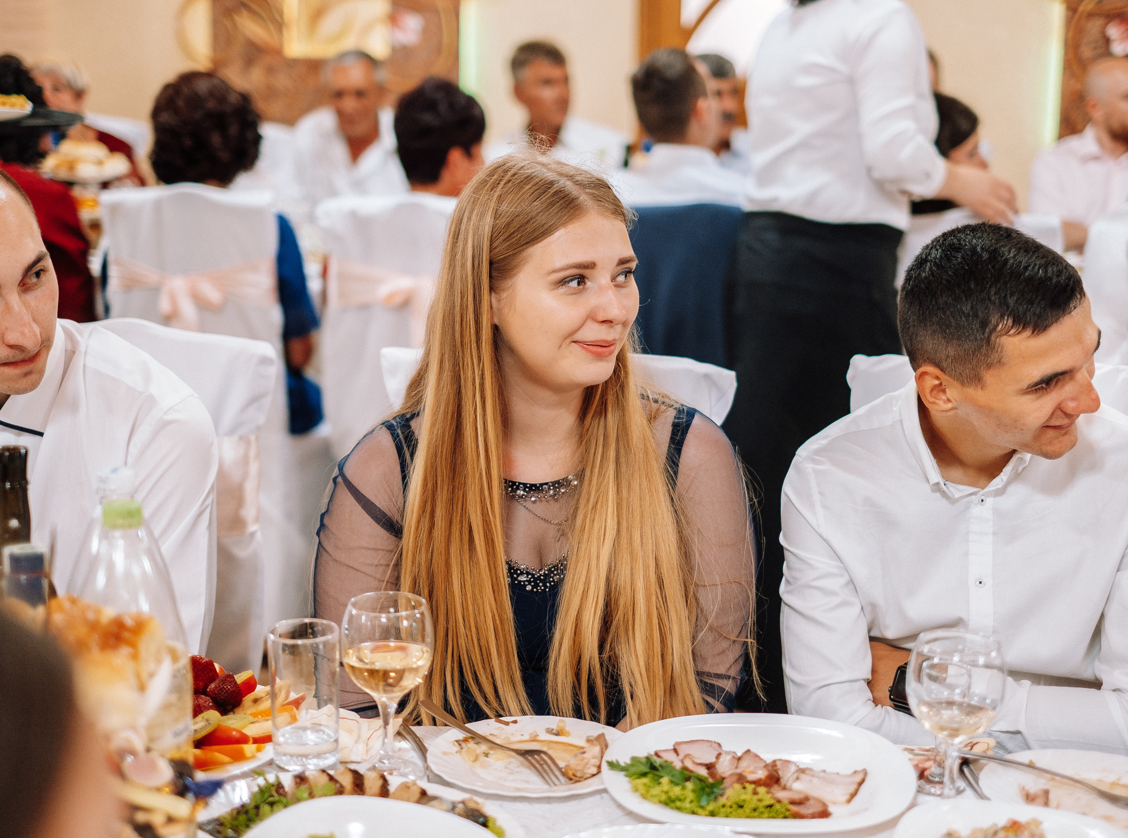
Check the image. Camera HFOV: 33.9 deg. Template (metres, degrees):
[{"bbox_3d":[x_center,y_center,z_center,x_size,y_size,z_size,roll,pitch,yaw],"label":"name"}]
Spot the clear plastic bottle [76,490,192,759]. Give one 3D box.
[{"bbox_3d":[-0.331,0.209,1.410,0.092,0.305,0.092,1,11,0],"label":"clear plastic bottle"}]

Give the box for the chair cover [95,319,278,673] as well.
[{"bbox_3d":[-0.617,0.432,2.145,0.430,1.060,0.500,6,13,23],"label":"chair cover"}]

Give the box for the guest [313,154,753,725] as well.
[{"bbox_3d":[-0.033,0.391,1.814,0.460,1.250,0.680,0,12,-4],"label":"guest"}]

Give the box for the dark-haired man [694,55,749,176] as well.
[{"bbox_3d":[0.420,-0.331,5.187,0.500,1.330,0.750,-1,12,-10],"label":"dark-haired man"}]

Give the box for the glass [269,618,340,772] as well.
[{"bbox_3d":[-0.235,0.251,1.679,0.064,0.123,0.064,1,12,0],"label":"glass"}]

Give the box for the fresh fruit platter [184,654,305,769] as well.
[{"bbox_3d":[-0.353,0.264,1.718,0.250,0.080,0.250,1,12,0],"label":"fresh fruit platter"}]

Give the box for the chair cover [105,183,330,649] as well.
[{"bbox_3d":[-0.857,-0.062,4.560,0.430,1.060,0.500,1,12,3],"label":"chair cover"}]

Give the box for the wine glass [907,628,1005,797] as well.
[{"bbox_3d":[0.331,0.260,1.590,0.083,0.147,0.083,1,11,0],"label":"wine glass"}]

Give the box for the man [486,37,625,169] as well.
[{"bbox_3d":[-0.060,-0.356,5.183,0.500,1.330,0.750,-2,12,-15],"label":"man"}]

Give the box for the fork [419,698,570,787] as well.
[{"bbox_3d":[-0.069,0.289,1.682,0.190,0.022,0.025,22,23,40],"label":"fork"}]

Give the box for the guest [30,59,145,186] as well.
[{"bbox_3d":[-2.070,-0.756,7.330,0.500,1.282,0.700,8,14,33],"label":"guest"}]

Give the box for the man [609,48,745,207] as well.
[{"bbox_3d":[0.258,-0.244,4.733,0.500,1.379,0.720,2,12,7],"label":"man"}]

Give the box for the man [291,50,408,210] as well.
[{"bbox_3d":[-0.636,-0.385,5.428,0.520,1.353,0.720,1,12,3],"label":"man"}]

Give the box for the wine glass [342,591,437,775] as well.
[{"bbox_3d":[-0.156,0.238,1.664,0.082,0.157,0.082,1,12,0],"label":"wine glass"}]

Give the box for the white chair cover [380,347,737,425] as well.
[{"bbox_3d":[-0.031,0.472,2.015,0.430,1.010,0.520,2,12,4],"label":"white chair cover"}]

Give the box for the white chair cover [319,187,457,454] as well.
[{"bbox_3d":[-0.338,-0.025,4.412,0.430,1.060,0.500,1,12,3],"label":"white chair cover"}]

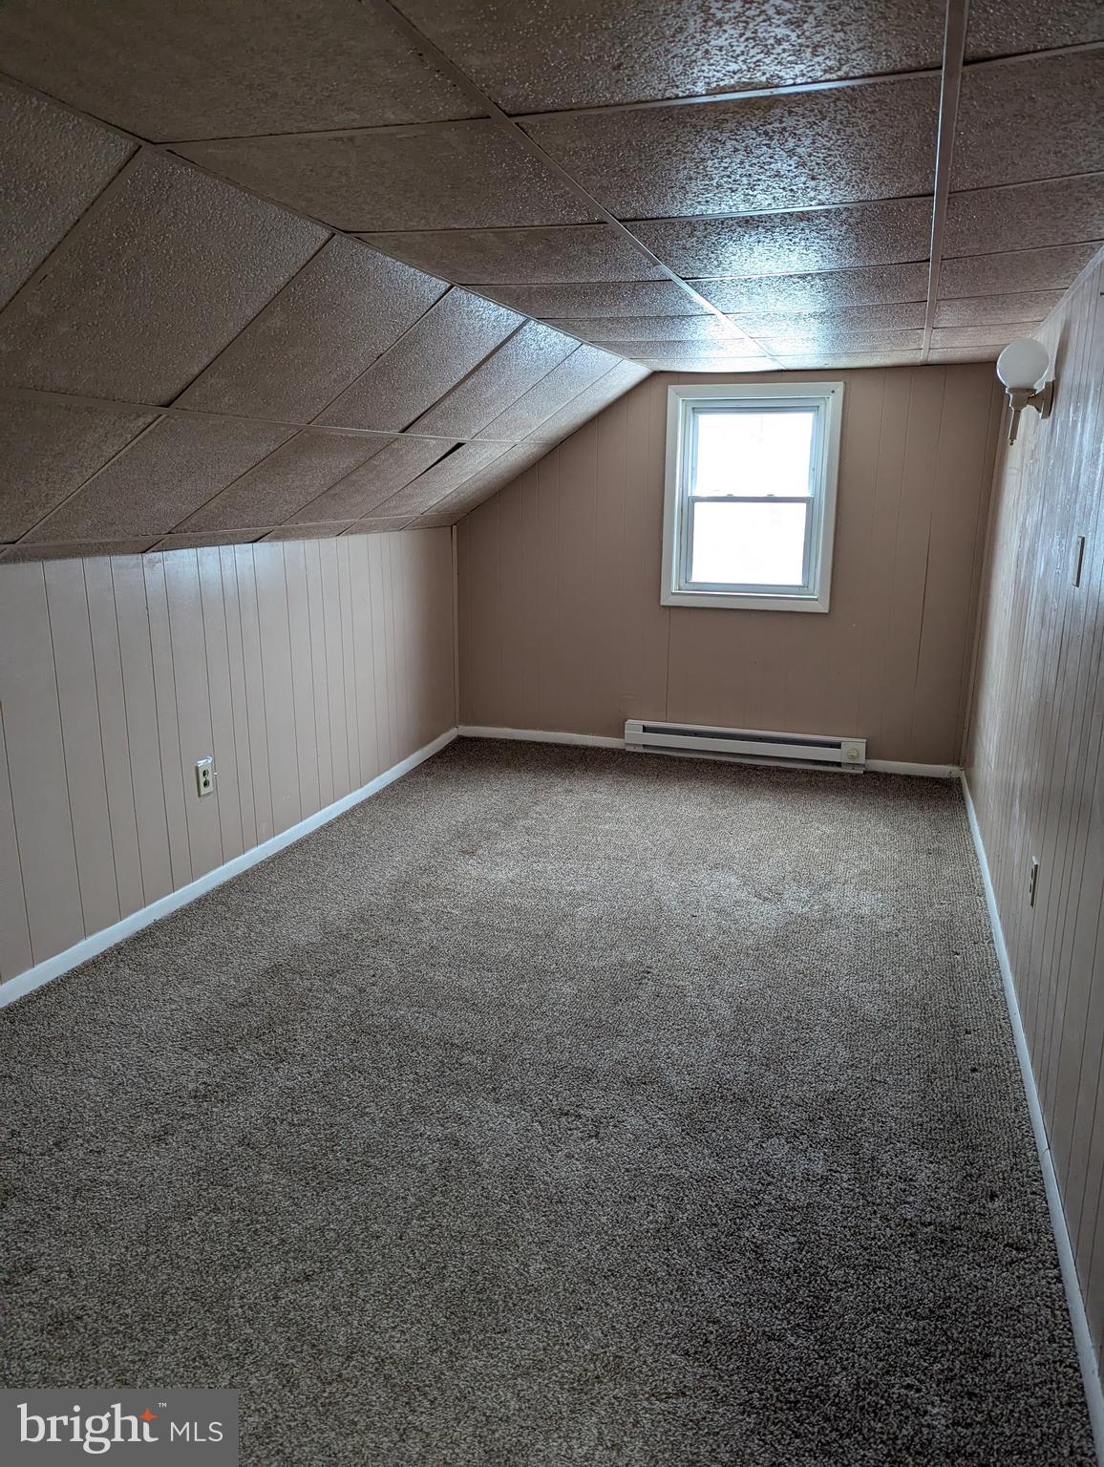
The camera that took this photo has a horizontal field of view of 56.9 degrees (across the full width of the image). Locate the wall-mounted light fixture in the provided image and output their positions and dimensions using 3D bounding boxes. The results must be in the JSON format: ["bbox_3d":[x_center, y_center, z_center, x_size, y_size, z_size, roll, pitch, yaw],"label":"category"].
[{"bbox_3d":[1.392,-1.011,3.015,0.156,0.303,0.144,4,15,18],"label":"wall-mounted light fixture"}]

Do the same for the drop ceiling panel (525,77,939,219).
[{"bbox_3d":[0.323,-0.946,1.668,0.599,0.020,0.602,5,15,18],"label":"drop ceiling panel"}]

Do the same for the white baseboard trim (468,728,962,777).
[{"bbox_3d":[0.740,0.089,5.367,2.675,0.068,0.016,4,15,18],"label":"white baseboard trim"}]

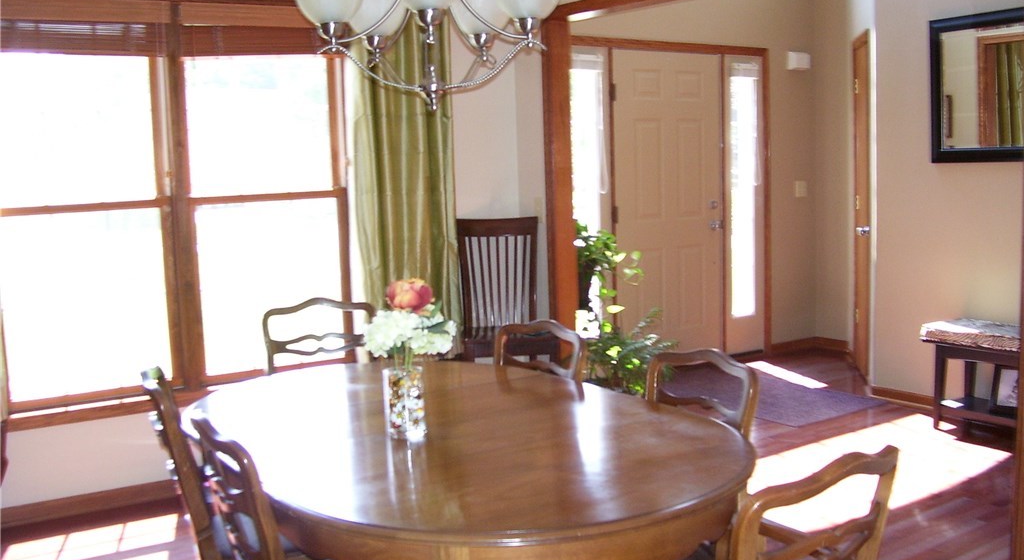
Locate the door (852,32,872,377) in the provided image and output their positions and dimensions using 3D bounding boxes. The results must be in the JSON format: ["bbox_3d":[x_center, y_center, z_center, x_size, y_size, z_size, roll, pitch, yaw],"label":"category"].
[{"bbox_3d":[2.152,-0.426,6.215,0.050,2.050,0.700,0,7,12],"label":"door"}]

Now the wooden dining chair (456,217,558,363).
[{"bbox_3d":[-0.025,0.260,5.018,0.460,1.100,0.500,-2,7,1],"label":"wooden dining chair"}]

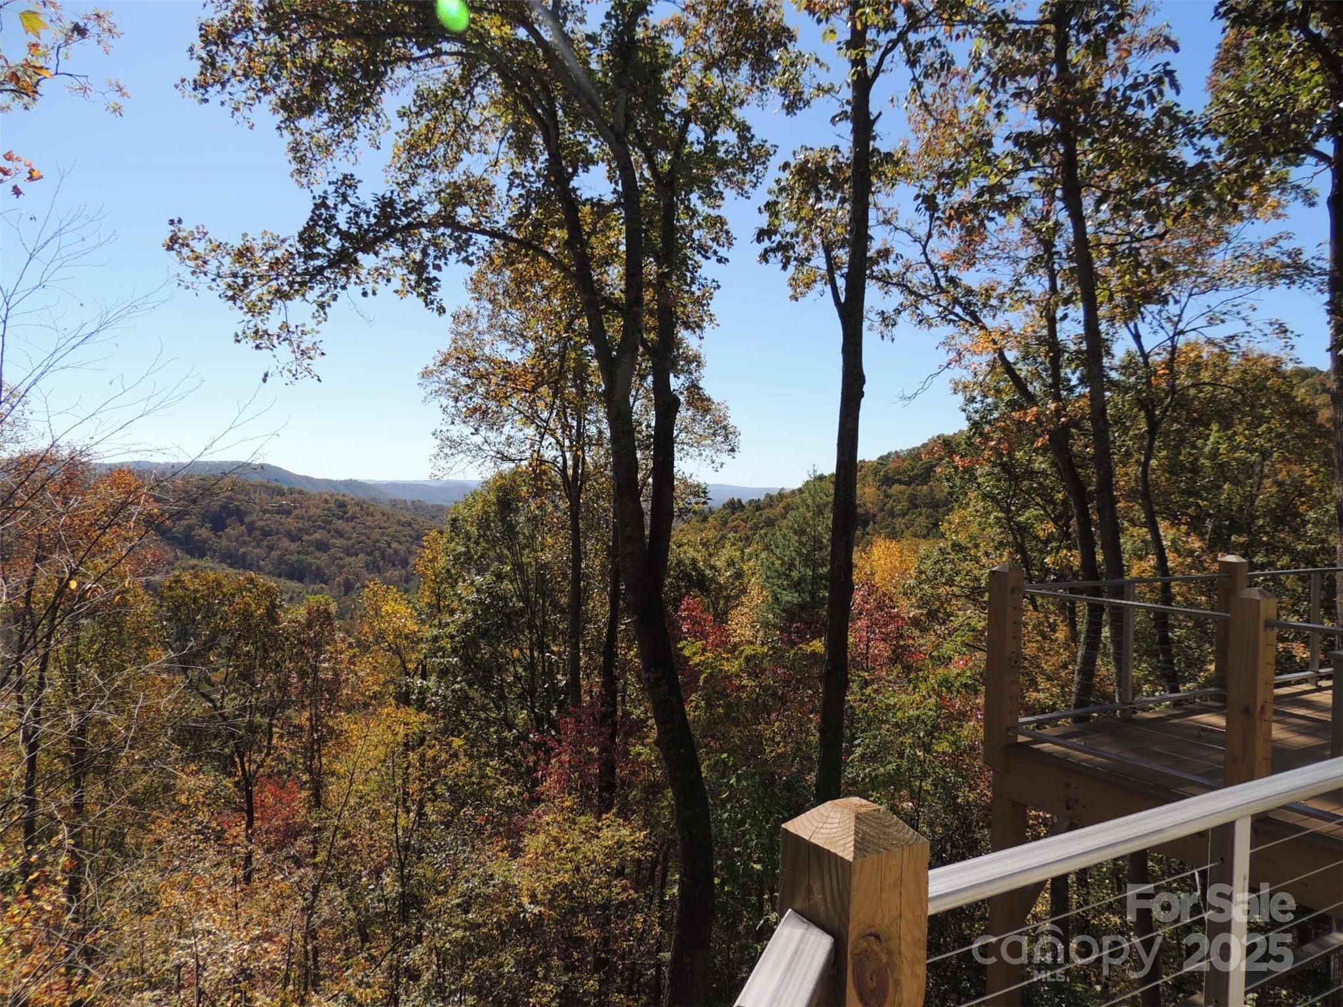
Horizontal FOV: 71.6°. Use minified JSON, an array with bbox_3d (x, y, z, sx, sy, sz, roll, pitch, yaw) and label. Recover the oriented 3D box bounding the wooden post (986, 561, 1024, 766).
[{"bbox_3d":[2.050,1.002,5.740,0.140,1.260,0.140,1,1,-31],"label":"wooden post"}]

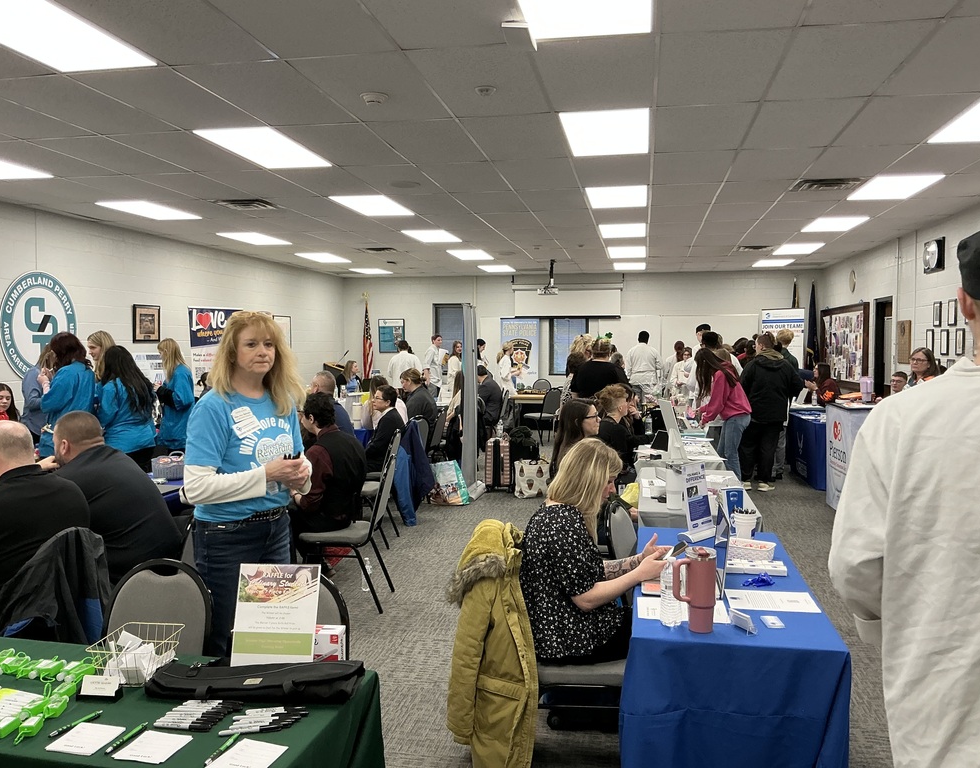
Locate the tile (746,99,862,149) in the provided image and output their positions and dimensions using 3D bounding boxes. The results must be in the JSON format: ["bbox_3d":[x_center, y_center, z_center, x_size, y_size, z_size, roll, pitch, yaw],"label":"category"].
[{"bbox_3d":[1.994,-1.671,5.348,0.605,0.025,1.210,1,3,11],"label":"tile"}]

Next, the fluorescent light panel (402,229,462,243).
[{"bbox_3d":[-0.734,-1.930,10.677,0.600,0.070,1.200,1,3,11],"label":"fluorescent light panel"}]

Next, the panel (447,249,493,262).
[{"bbox_3d":[-0.291,-2.031,13.086,0.590,0.060,1.190,1,3,11],"label":"panel"}]

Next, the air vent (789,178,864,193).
[{"bbox_3d":[2.974,-1.753,7.308,0.590,0.050,0.590,1,3,11],"label":"air vent"}]

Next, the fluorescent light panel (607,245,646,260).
[{"bbox_3d":[2.119,-2.036,12.688,0.570,0.050,1.160,1,3,11],"label":"fluorescent light panel"}]

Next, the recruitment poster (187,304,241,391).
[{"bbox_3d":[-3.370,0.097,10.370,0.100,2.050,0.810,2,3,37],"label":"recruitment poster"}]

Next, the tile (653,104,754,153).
[{"bbox_3d":[1.405,-1.695,5.519,0.610,0.020,1.210,1,3,11],"label":"tile"}]

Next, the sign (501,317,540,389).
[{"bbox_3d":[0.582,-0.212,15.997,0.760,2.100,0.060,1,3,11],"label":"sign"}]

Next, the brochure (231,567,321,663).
[{"bbox_3d":[-0.557,0.614,2.163,0.216,0.279,0.020,0,-15,4],"label":"brochure"}]

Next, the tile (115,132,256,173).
[{"bbox_3d":[-2.201,-1.710,6.128,0.605,0.025,1.210,1,3,11],"label":"tile"}]

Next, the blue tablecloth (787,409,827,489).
[{"bbox_3d":[4.000,0.783,9.649,0.650,0.740,1.500,1,3,11],"label":"blue tablecloth"}]

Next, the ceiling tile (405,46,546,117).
[{"bbox_3d":[-0.028,-1.621,4.497,0.610,0.030,1.220,1,3,11],"label":"ceiling tile"}]

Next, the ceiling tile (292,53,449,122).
[{"bbox_3d":[-0.631,-1.664,4.693,0.610,0.025,1.200,1,3,11],"label":"ceiling tile"}]

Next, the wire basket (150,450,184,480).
[{"bbox_3d":[-2.080,0.534,5.500,0.240,0.160,0.230,2,3,40],"label":"wire basket"}]

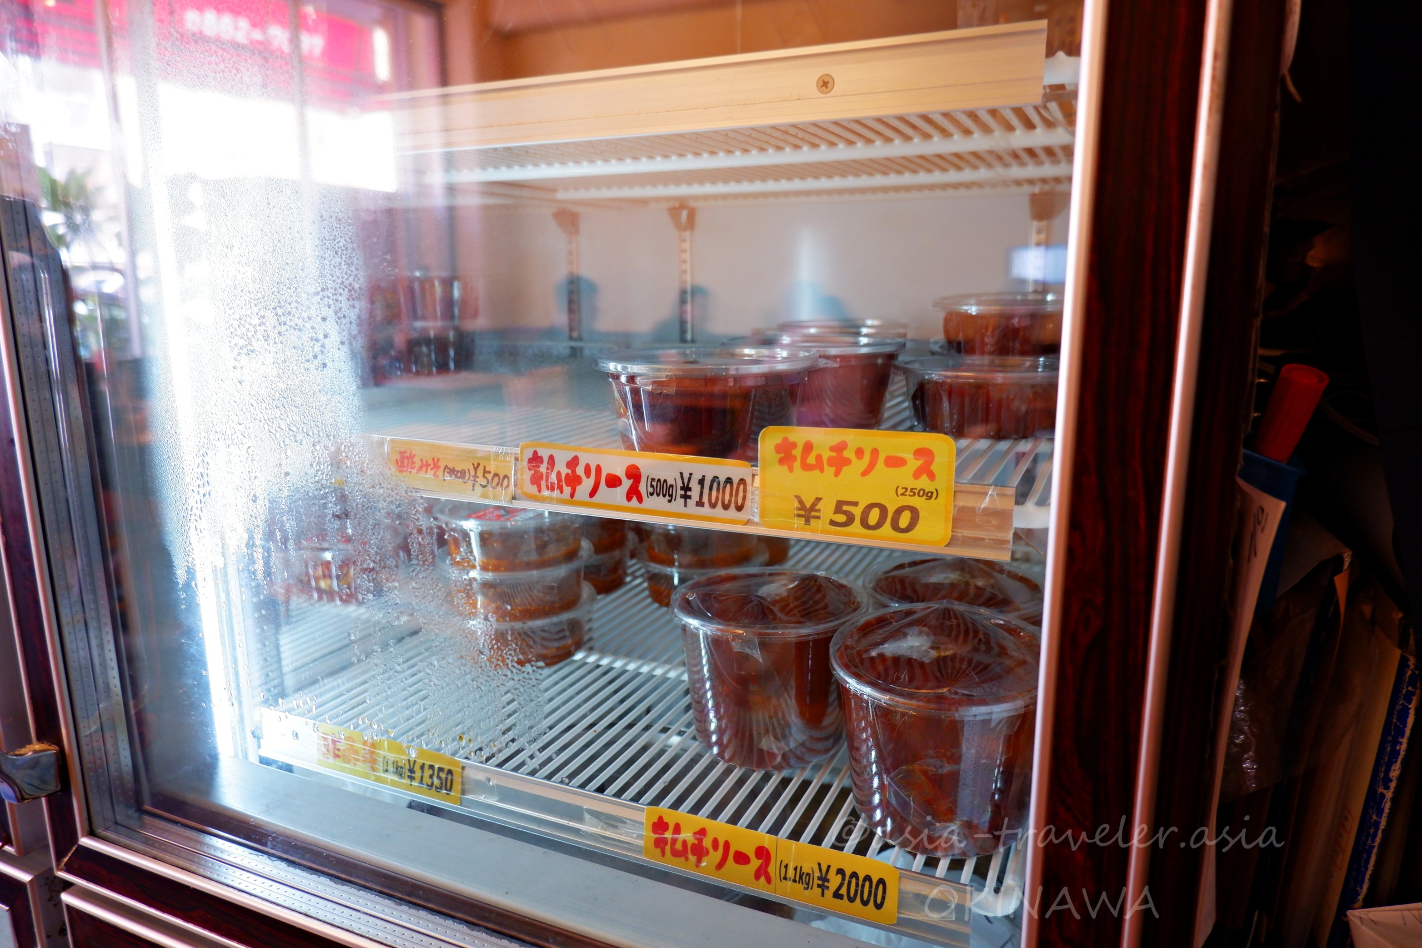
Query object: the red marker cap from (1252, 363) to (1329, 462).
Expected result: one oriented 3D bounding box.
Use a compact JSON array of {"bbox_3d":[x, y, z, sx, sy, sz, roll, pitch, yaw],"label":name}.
[{"bbox_3d":[0.268,-0.025,0.424,0.019,0.048,0.019,24,42,29],"label":"red marker cap"}]

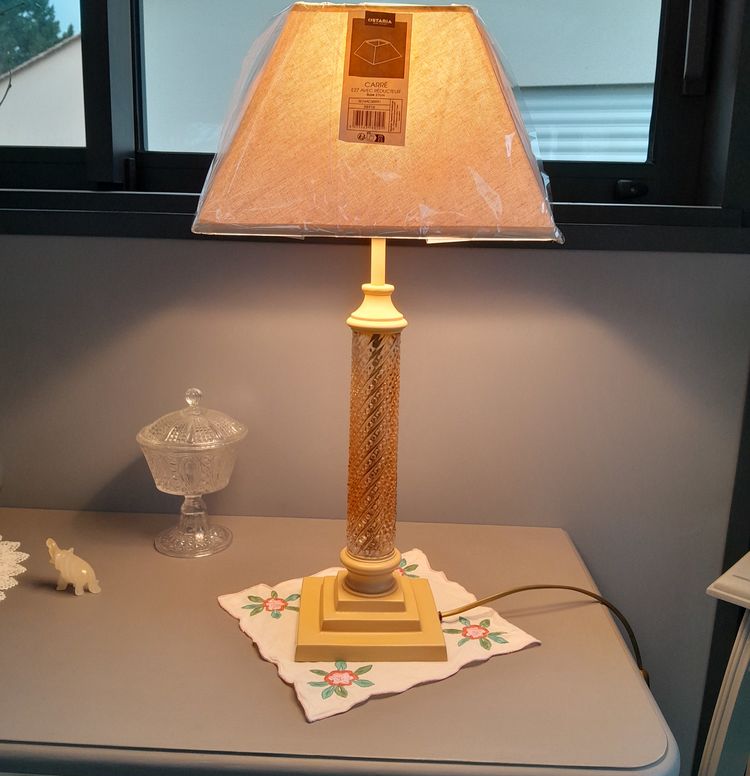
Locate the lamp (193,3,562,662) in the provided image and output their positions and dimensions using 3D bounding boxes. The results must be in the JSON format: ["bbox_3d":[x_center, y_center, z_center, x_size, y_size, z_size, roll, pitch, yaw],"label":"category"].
[{"bbox_3d":[0.001,-0.038,0.723,0.277,0.572,0.277,2,11,1],"label":"lamp"}]

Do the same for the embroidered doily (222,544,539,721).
[{"bbox_3d":[0.000,0.236,0.791,0.266,0.010,0.252,-5,12,-31],"label":"embroidered doily"}]

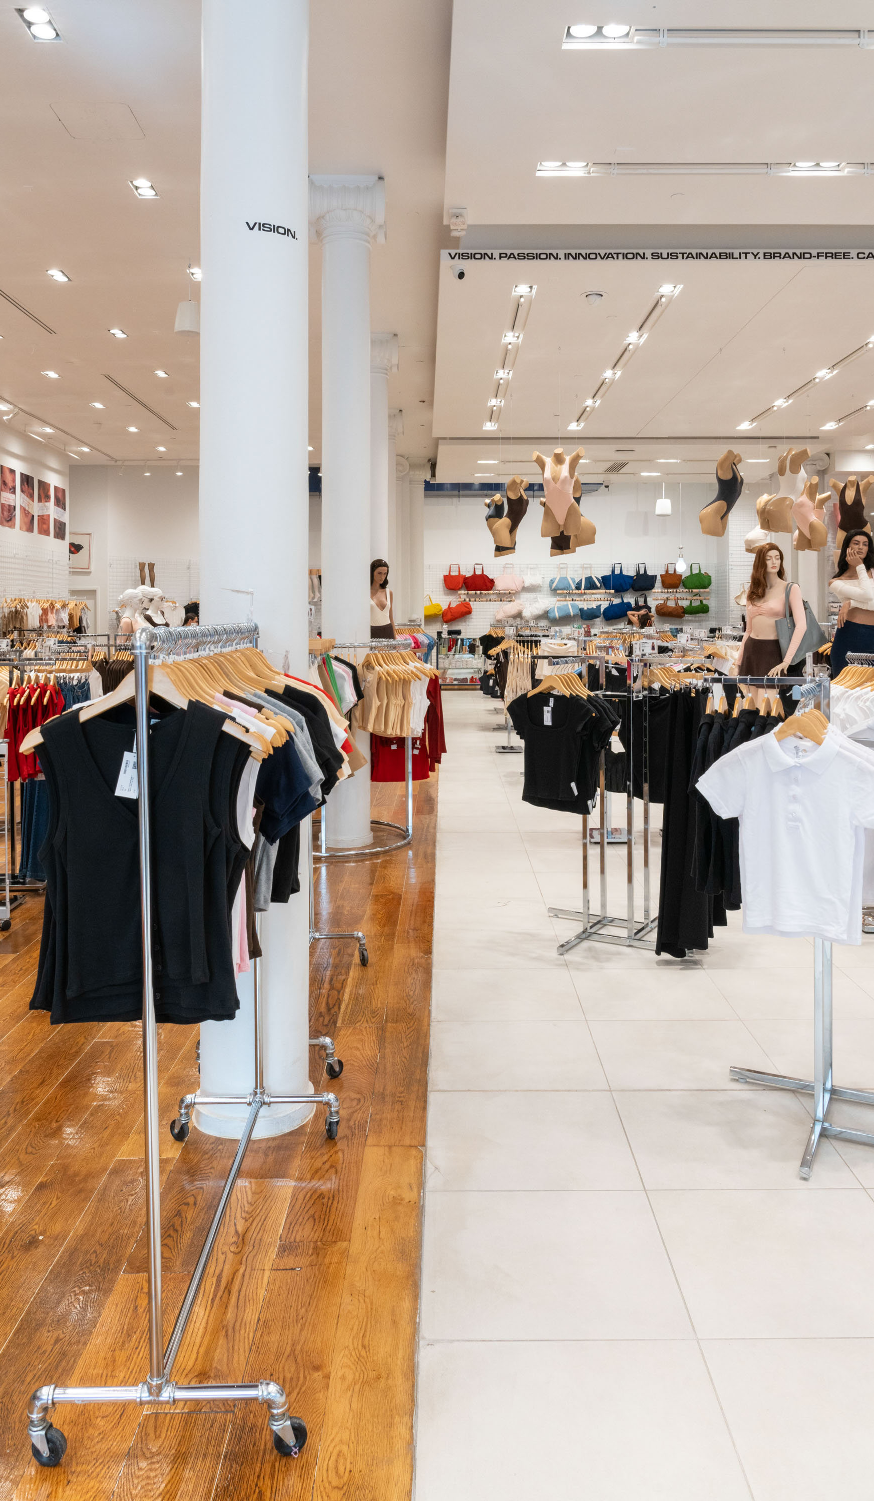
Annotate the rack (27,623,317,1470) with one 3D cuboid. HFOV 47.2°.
[{"bbox_3d":[-0.505,0.475,2.390,0.520,1.530,1.210,0,5,0],"label":"rack"}]

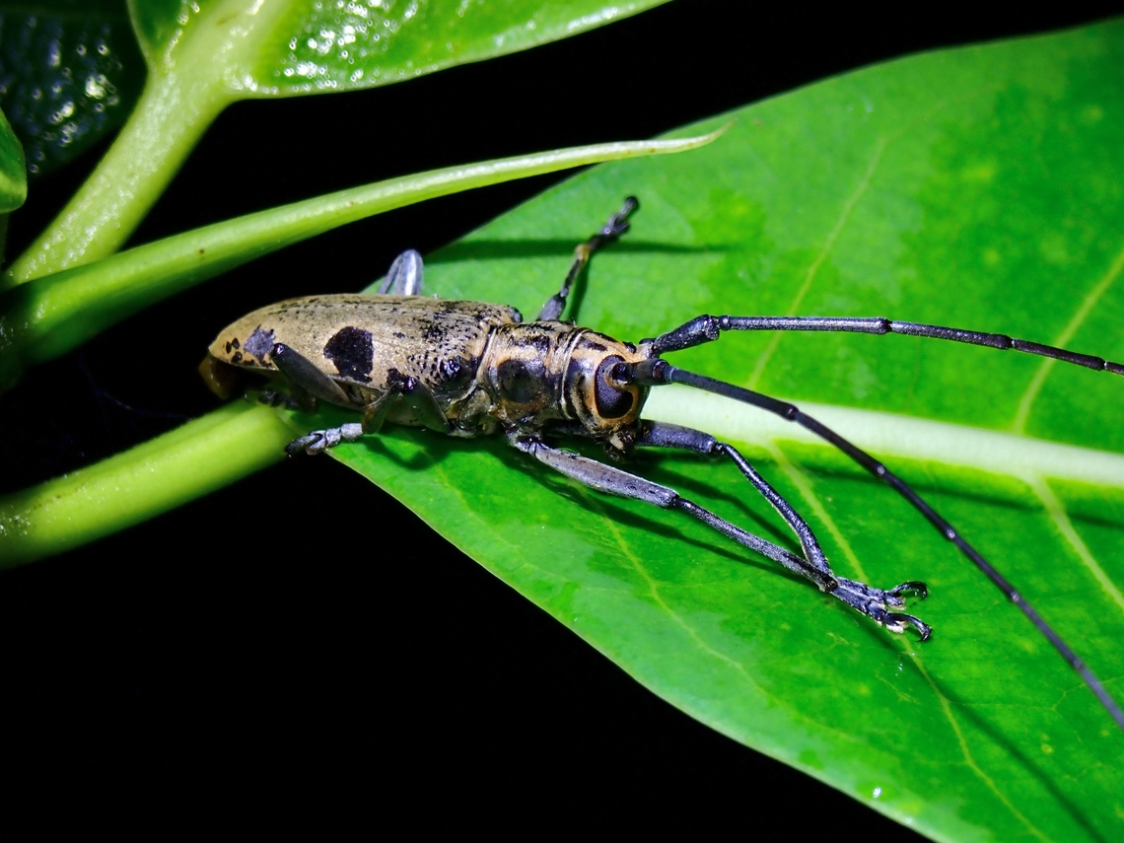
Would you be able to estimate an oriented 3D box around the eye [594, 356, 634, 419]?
[{"bbox_3d":[0.003,-0.002,0.180,0.002,0.003,0.001,0,19,6],"label":"eye"}]

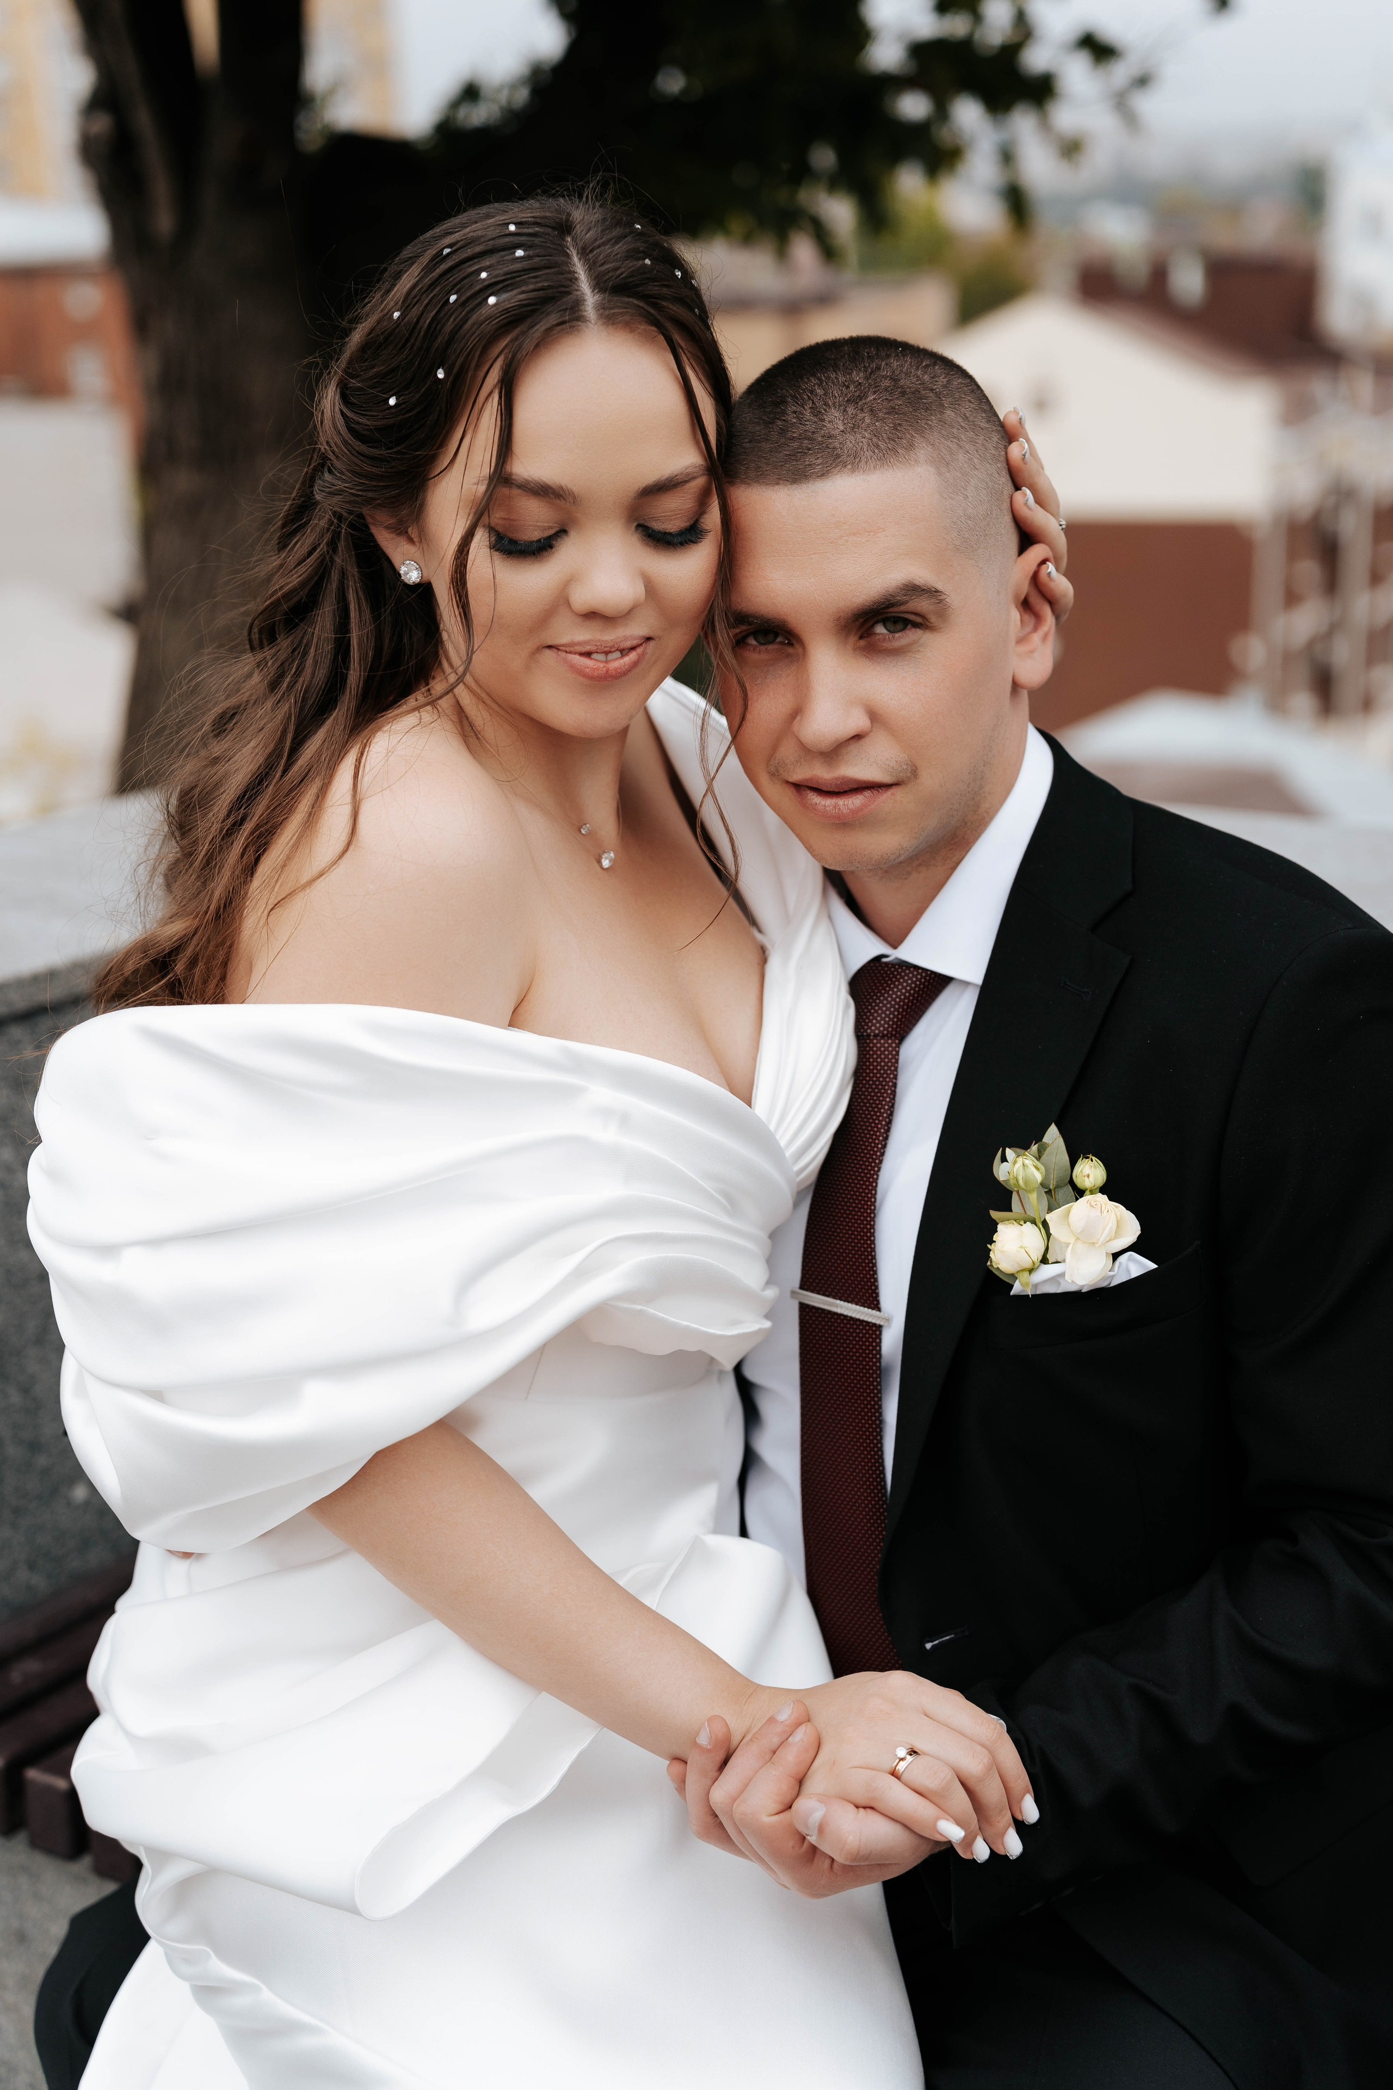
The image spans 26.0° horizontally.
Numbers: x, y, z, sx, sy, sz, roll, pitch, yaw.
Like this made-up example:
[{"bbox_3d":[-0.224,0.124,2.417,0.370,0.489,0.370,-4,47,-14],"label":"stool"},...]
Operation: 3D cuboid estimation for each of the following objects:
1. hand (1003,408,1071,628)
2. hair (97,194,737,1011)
[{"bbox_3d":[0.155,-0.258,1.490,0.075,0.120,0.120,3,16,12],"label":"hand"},{"bbox_3d":[-0.127,-0.198,1.385,0.270,0.390,0.270,-5,17,-17],"label":"hair"}]

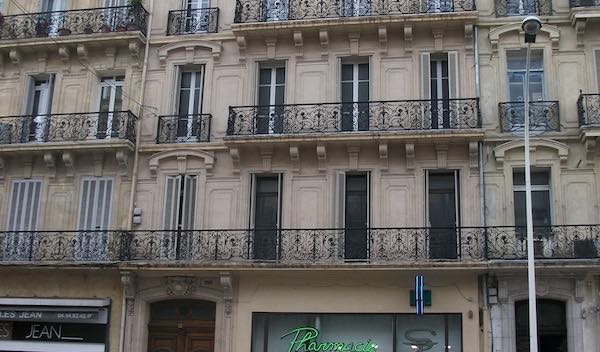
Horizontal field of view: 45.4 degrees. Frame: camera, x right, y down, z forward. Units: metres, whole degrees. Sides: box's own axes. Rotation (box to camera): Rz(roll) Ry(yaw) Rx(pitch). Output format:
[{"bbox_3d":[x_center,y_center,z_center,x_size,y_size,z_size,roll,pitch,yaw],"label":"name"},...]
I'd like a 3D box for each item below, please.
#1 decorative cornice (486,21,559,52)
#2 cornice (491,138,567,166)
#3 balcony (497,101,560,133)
[{"bbox_3d":[6.663,-4.119,21.325,1.983,0.790,0.300,-1,-16,9],"label":"decorative cornice"},{"bbox_3d":[6.177,-0.657,19.198,2.000,0.720,0.320,-1,-16,9],"label":"cornice"},{"bbox_3d":[6.584,-1.693,20.608,1.670,0.920,0.350,-1,-16,9],"label":"balcony"}]

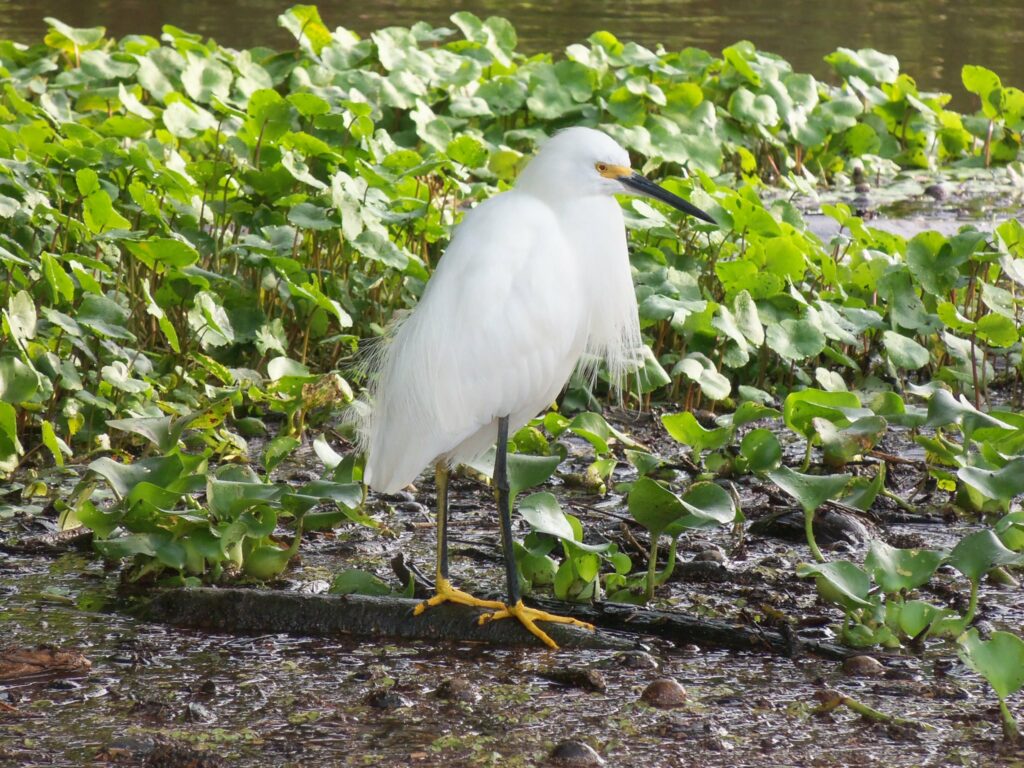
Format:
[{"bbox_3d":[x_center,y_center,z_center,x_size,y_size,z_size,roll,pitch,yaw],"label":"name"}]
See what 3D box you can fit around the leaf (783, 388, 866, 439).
[{"bbox_3d":[0.277,0.026,5.880,0.073,0.039,0.042,0,12,0],"label":"leaf"}]

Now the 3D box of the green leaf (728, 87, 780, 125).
[{"bbox_3d":[0.262,-0.303,7.200,0.052,0.036,0.037,0,12,0],"label":"green leaf"}]

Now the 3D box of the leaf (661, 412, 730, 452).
[{"bbox_3d":[0.173,0.046,6.267,0.063,0.032,0.034,0,13,0],"label":"leaf"}]

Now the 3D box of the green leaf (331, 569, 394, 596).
[{"bbox_3d":[-0.122,0.165,5.430,0.051,0.025,0.032,0,12,0],"label":"green leaf"}]

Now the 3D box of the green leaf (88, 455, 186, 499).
[{"bbox_3d":[-0.317,0.078,5.600,0.081,0.033,0.045,0,12,0],"label":"green leaf"}]

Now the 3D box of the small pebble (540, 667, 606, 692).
[{"bbox_3d":[0.051,0.248,5.540,0.053,0.019,0.034,0,13,0],"label":"small pebble"}]

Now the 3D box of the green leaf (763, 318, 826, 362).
[{"bbox_3d":[0.280,-0.044,6.555,0.059,0.036,0.036,0,13,0],"label":"green leaf"}]

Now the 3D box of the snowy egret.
[{"bbox_3d":[0.020,0.002,5.700,0.305,0.440,0.140,2,13,8],"label":"snowy egret"}]

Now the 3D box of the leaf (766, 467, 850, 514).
[{"bbox_3d":[0.249,0.089,5.550,0.067,0.035,0.045,0,12,0],"label":"leaf"}]

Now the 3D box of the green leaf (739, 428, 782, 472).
[{"bbox_3d":[0.233,0.062,6.222,0.039,0.038,0.022,0,13,0],"label":"green leaf"}]

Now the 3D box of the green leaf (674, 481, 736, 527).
[{"bbox_3d":[0.170,0.106,5.825,0.053,0.032,0.033,0,13,0],"label":"green leaf"}]

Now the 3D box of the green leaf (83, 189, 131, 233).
[{"bbox_3d":[-0.398,-0.170,6.500,0.045,0.040,0.028,0,12,0],"label":"green leaf"}]

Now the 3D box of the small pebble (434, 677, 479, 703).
[{"bbox_3d":[-0.046,0.255,5.508,0.036,0.020,0.030,0,13,0],"label":"small pebble"}]

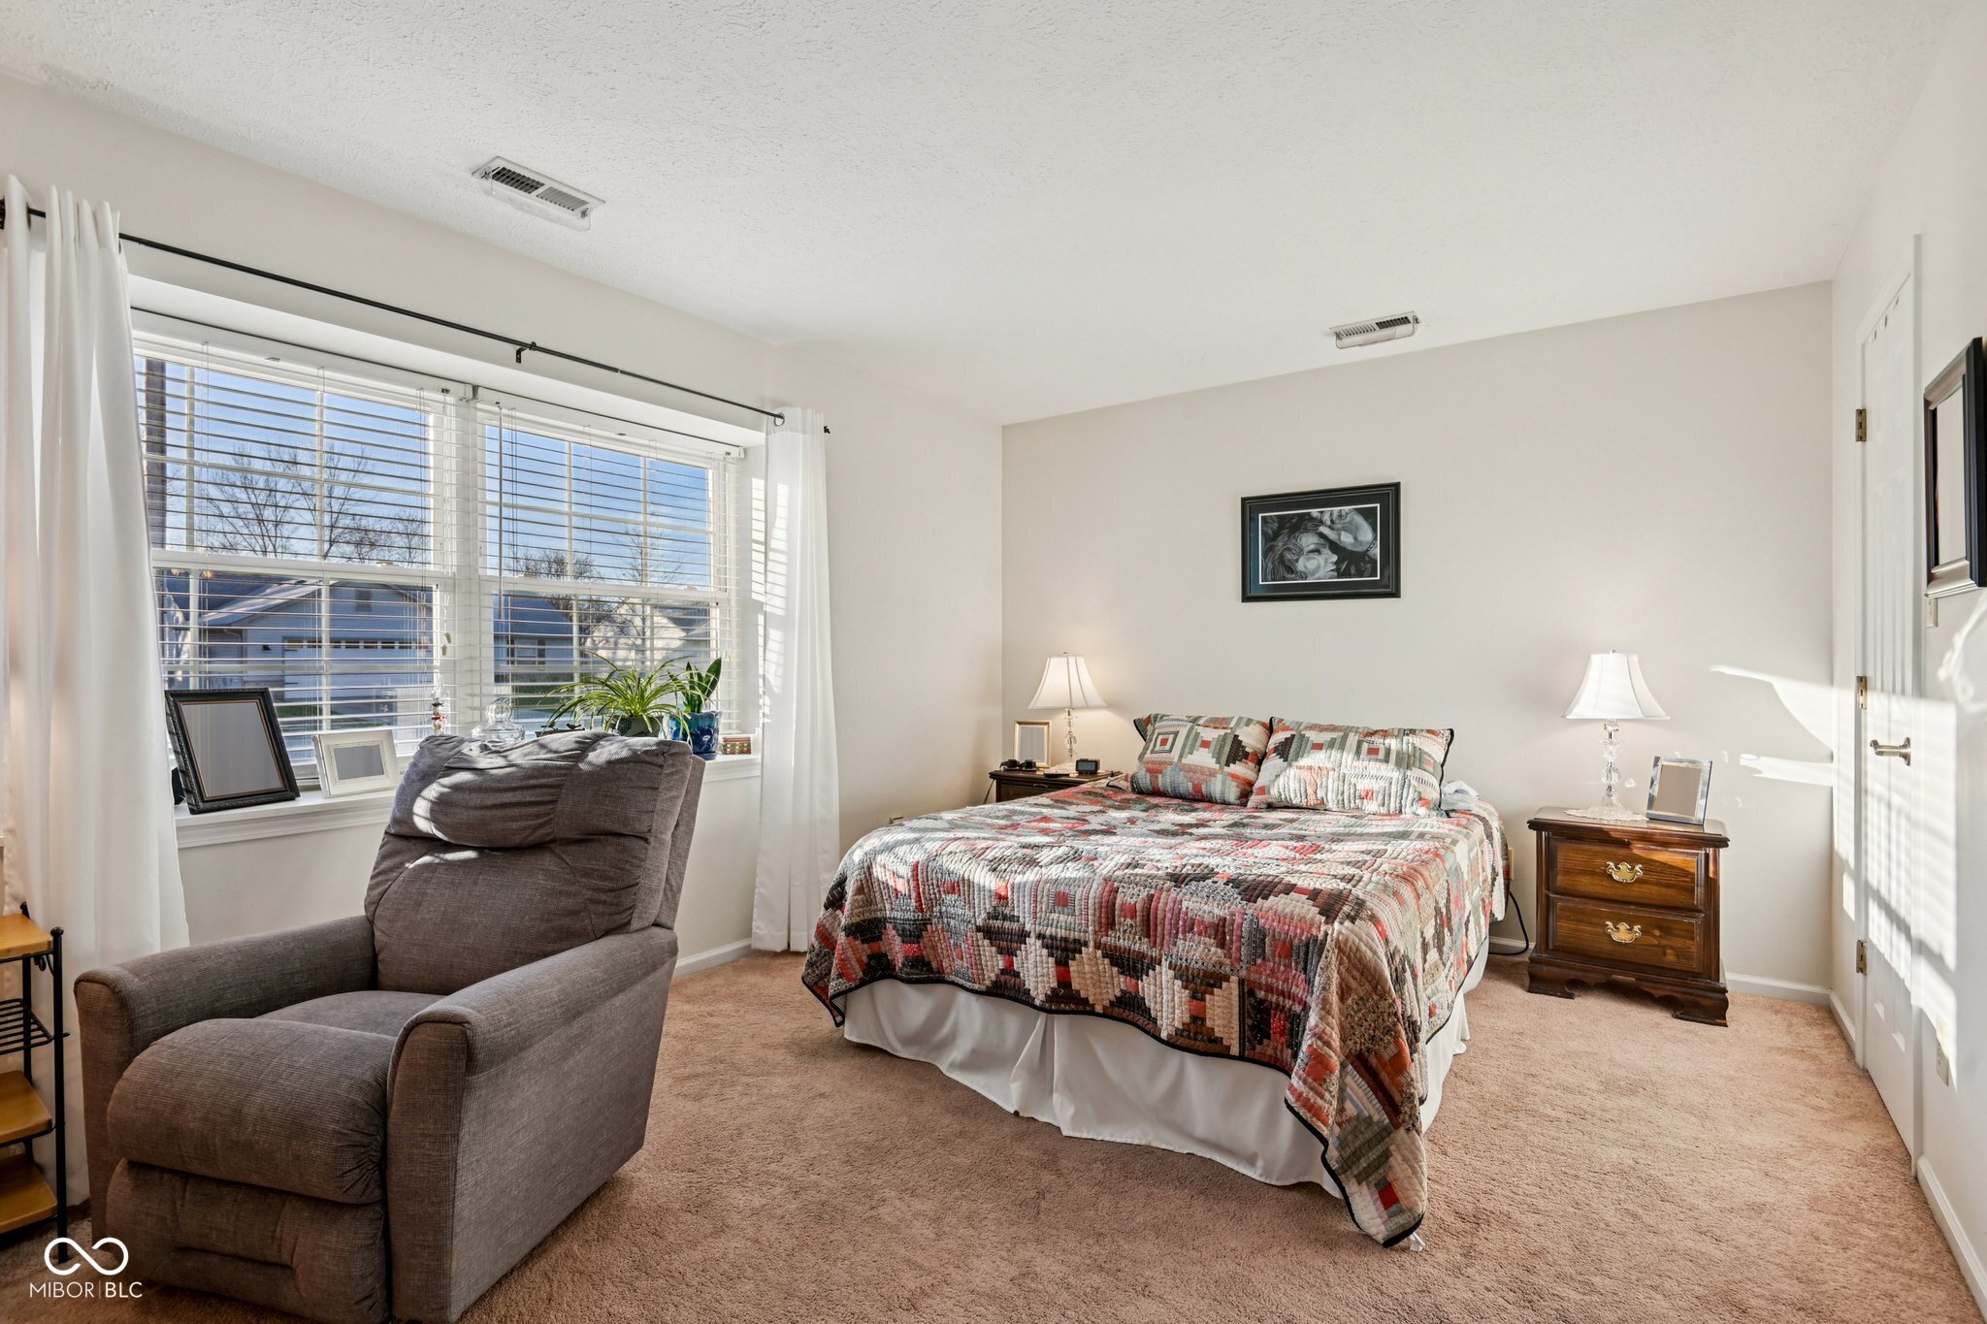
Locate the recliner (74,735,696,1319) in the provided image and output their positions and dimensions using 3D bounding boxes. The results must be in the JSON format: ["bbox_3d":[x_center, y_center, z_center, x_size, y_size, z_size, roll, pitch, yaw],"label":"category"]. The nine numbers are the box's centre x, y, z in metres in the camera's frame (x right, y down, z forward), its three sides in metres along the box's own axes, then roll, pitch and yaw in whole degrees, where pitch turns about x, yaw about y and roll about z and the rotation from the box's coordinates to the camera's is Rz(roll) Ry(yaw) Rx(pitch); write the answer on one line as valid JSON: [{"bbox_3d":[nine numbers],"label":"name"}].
[{"bbox_3d":[-1.262,0.678,2.005,0.910,0.990,0.900,0,0,14],"label":"recliner"}]

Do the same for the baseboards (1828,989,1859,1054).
[{"bbox_3d":[2.674,1.126,2.788,0.016,0.068,0.460,0,0,37],"label":"baseboards"}]

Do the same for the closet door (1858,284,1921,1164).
[{"bbox_3d":[2.345,0.118,2.297,0.040,2.050,0.590,0,0,37],"label":"closet door"}]

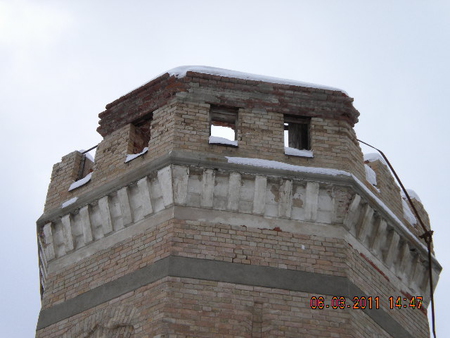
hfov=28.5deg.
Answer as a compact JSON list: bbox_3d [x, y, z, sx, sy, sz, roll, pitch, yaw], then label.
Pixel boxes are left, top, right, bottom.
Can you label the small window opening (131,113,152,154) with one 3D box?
[{"bbox_3d":[-1.385,-0.467,15.415,0.508,0.875,0.320,-25,-47,28],"label":"small window opening"}]

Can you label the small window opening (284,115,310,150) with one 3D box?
[{"bbox_3d":[1.237,-0.499,15.240,0.486,0.875,0.320,7,-41,-5],"label":"small window opening"}]

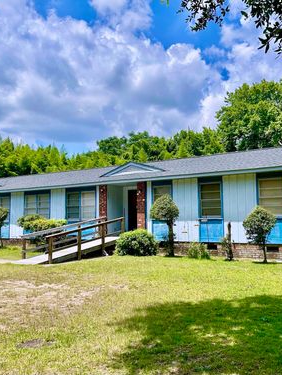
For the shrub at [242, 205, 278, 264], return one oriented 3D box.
[{"bbox_3d":[3.983,1.566,12.514,1.100,1.820,1.100,-4,-6,32],"label":"shrub"}]

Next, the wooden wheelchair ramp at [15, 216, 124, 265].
[{"bbox_3d":[-2.388,1.865,14.207,1.400,1.520,4.750,-4,-6,32],"label":"wooden wheelchair ramp"}]

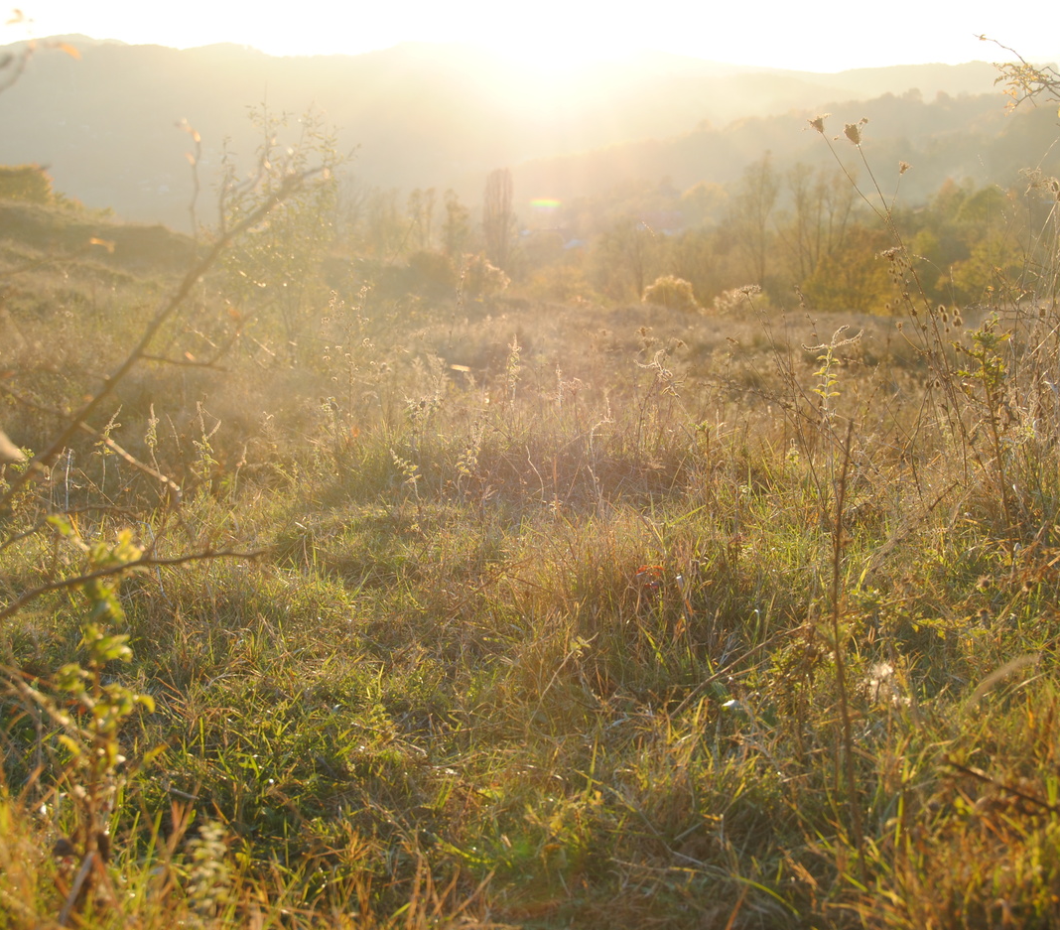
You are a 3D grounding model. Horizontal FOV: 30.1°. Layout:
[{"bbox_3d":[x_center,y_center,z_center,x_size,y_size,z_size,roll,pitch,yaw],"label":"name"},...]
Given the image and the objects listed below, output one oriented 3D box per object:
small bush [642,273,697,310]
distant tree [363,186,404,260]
[{"bbox_3d":[3.709,-4.553,52.000,1.489,0.974,1.415,0,7,0],"label":"small bush"},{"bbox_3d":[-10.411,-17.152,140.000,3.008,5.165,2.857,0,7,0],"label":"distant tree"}]

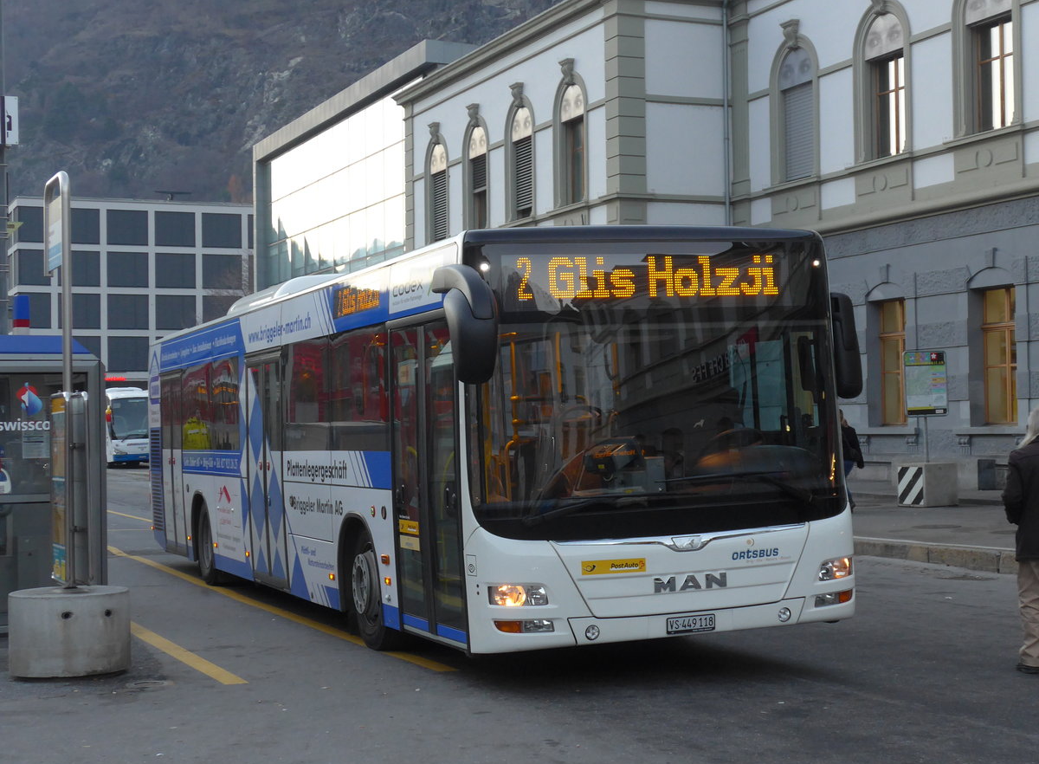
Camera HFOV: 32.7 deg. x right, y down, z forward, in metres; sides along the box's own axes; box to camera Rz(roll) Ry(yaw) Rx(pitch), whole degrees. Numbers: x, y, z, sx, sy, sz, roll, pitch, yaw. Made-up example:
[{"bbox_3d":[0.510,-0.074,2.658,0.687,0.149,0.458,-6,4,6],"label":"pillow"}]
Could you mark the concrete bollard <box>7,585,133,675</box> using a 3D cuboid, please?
[{"bbox_3d":[-2.981,1.646,11.750,0.778,0.513,0.778,-1,-1,0],"label":"concrete bollard"}]

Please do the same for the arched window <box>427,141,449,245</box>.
[{"bbox_3d":[-2.096,-5.142,48.428,0.270,2.840,1.360,0,-2,-23],"label":"arched window"}]

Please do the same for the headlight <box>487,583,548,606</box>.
[{"bbox_3d":[-0.004,1.209,10.027,0.310,0.120,0.150,-2,-1,-21],"label":"headlight"}]

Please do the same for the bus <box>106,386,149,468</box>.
[{"bbox_3d":[-17.484,2.066,79.011,2.550,3.300,11.600,0,-2,-18],"label":"bus"}]

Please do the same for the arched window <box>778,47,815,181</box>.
[{"bbox_3d":[5.790,-5.602,36.983,0.240,2.820,1.380,0,-2,-23],"label":"arched window"}]

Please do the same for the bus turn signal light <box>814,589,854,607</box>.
[{"bbox_3d":[1.902,1.318,10.741,0.310,0.100,0.110,-2,-1,-21],"label":"bus turn signal light"}]

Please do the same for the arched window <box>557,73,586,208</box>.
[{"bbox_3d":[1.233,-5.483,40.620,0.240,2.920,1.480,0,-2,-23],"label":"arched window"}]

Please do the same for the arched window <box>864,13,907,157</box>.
[{"bbox_3d":[7.159,-5.679,34.215,0.270,2.860,1.320,0,-2,-23],"label":"arched window"}]

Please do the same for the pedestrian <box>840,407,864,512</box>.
[{"bbox_3d":[5.347,1.292,29.200,0.650,1.690,0.520,-1,-2,22],"label":"pedestrian"}]

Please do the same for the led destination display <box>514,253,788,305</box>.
[{"bbox_3d":[0.787,-0.626,10.608,1.770,0.290,0.070,-2,-1,-21],"label":"led destination display"}]

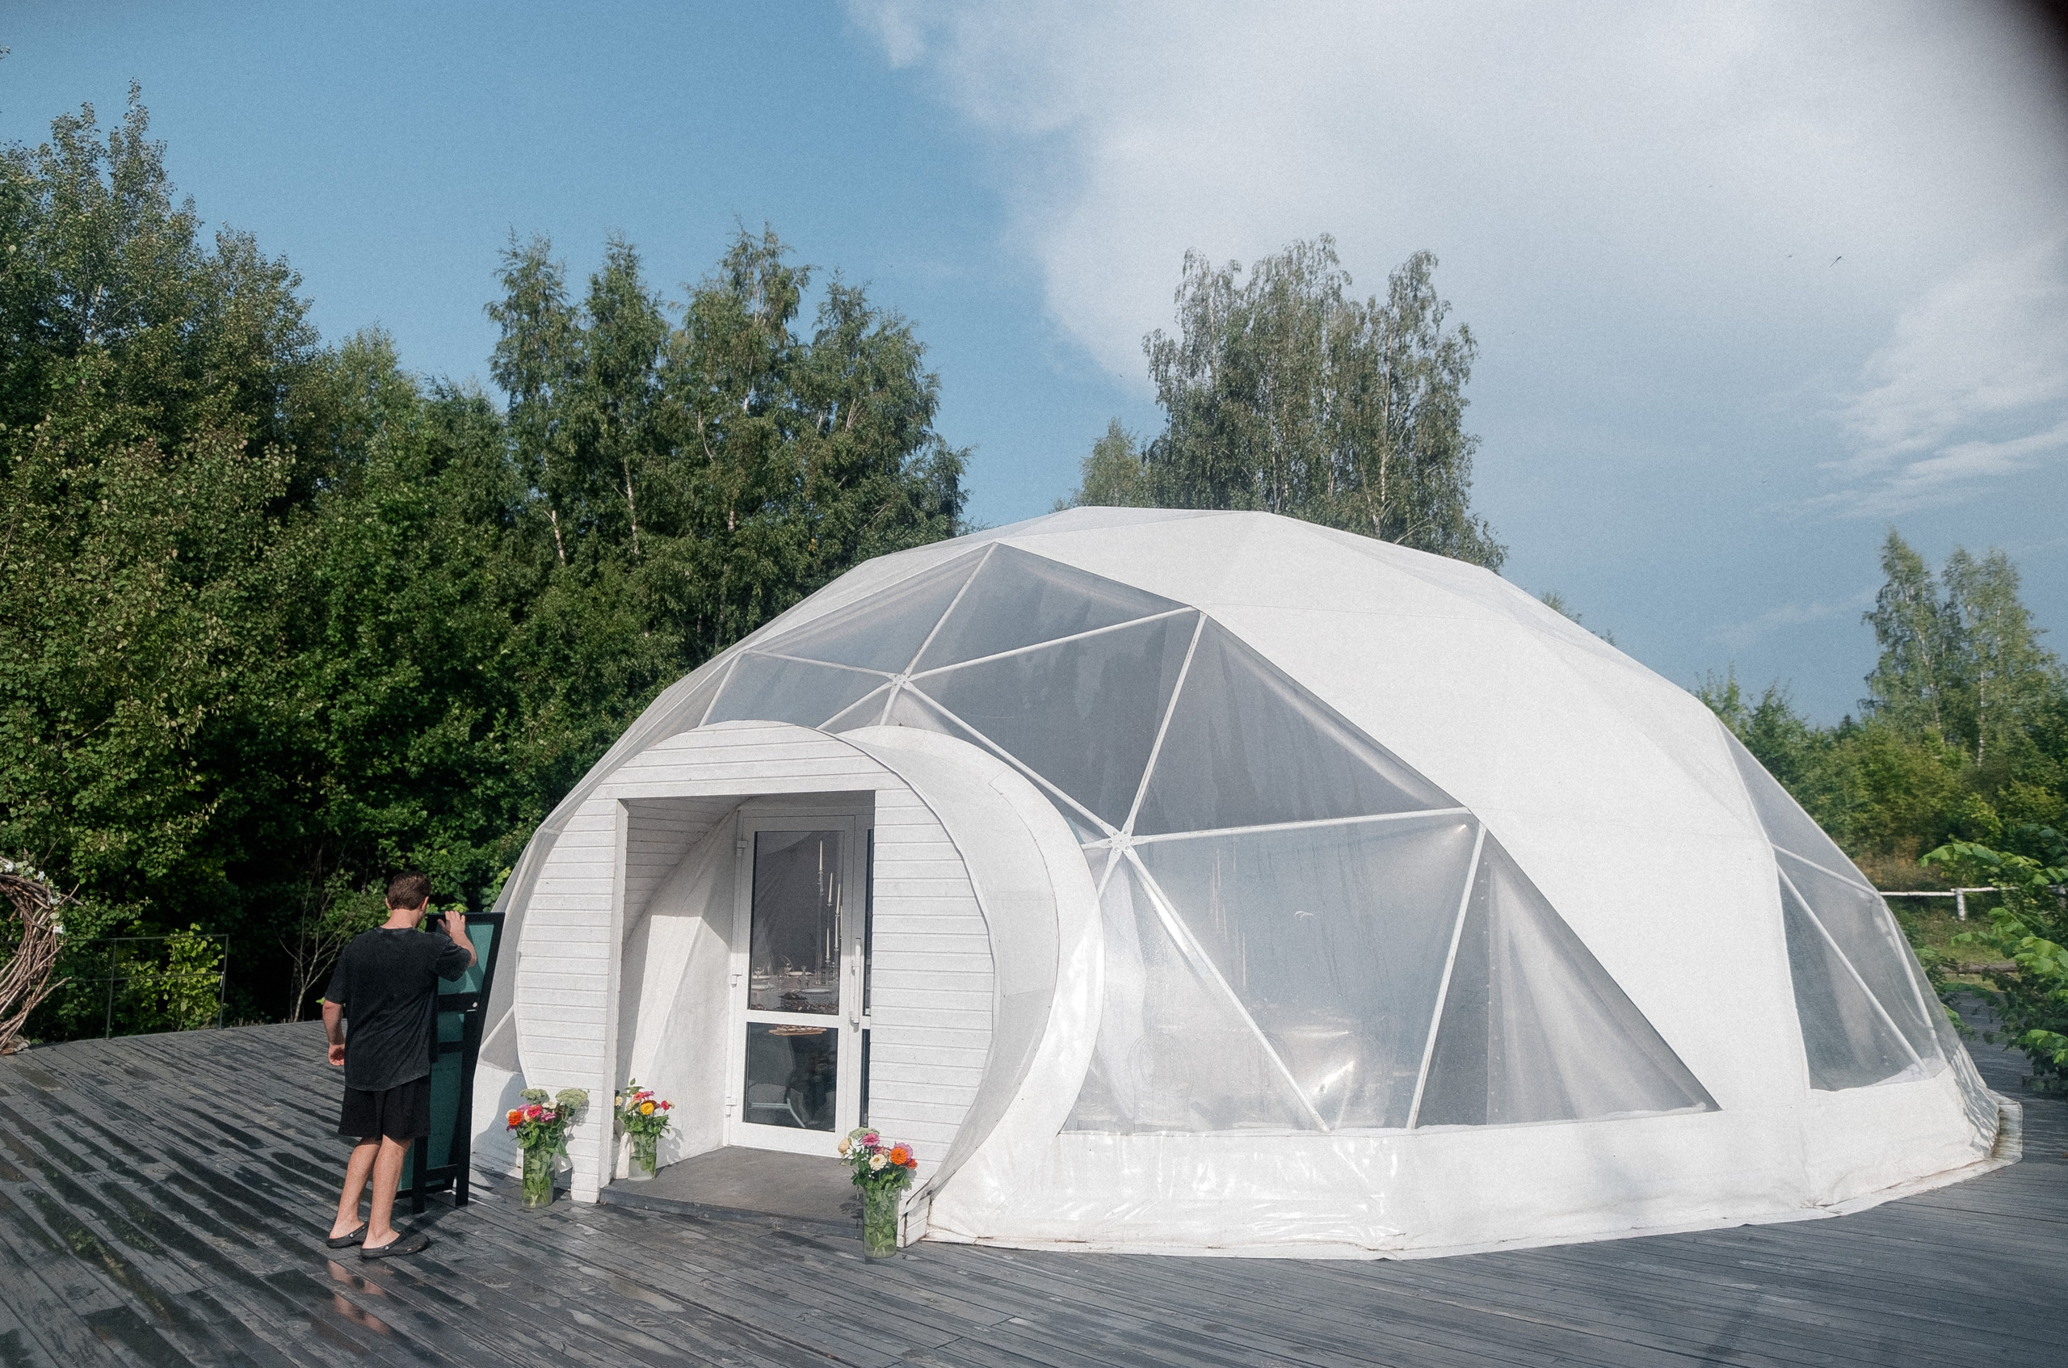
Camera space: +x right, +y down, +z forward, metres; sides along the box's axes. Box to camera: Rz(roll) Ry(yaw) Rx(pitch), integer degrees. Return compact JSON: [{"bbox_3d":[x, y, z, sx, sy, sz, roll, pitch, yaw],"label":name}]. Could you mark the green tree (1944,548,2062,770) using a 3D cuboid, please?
[{"bbox_3d":[42.914,1.912,50.321,4.400,16.150,4.400,-8,-12,40],"label":"green tree"}]

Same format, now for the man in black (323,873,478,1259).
[{"bbox_3d":[-3.114,1.803,5.633,0.630,1.740,0.500,-2,-10,12],"label":"man in black"}]

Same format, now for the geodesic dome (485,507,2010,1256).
[{"bbox_3d":[1.184,1.023,12.522,14.000,5.470,14.000,-4,-10,23],"label":"geodesic dome"}]

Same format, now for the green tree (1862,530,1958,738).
[{"bbox_3d":[39.400,1.475,50.395,3.800,17.070,3.800,-8,-12,38],"label":"green tree"}]

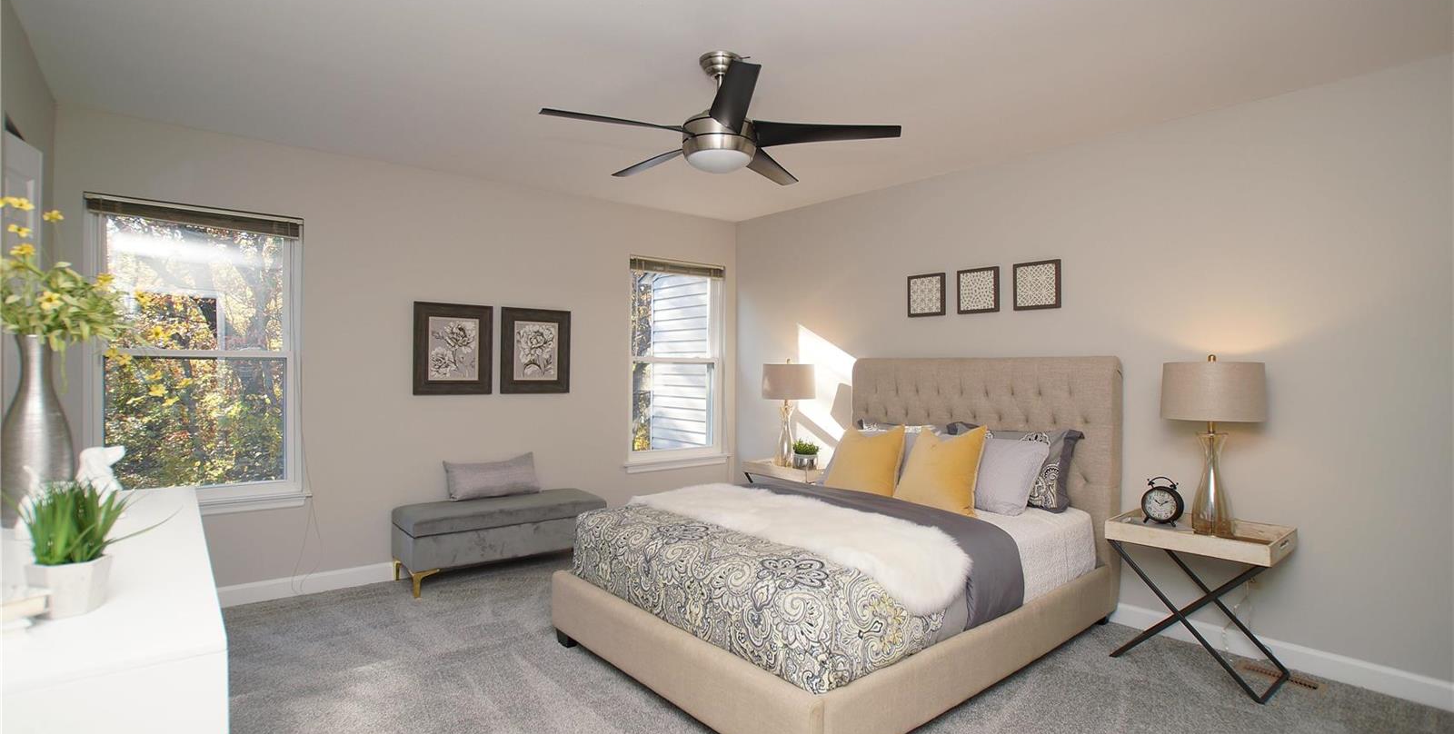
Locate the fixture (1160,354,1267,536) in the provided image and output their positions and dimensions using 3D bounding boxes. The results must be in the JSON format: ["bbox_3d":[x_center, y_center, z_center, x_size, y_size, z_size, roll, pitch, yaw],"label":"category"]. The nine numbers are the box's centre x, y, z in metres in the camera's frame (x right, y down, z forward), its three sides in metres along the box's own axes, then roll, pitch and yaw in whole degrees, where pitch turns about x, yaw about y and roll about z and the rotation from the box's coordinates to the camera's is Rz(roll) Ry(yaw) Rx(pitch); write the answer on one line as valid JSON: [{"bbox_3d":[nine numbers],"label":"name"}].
[{"bbox_3d":[2.095,0.340,2.784,0.360,0.792,0.360,1,0,-43],"label":"fixture"}]

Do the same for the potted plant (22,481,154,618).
[{"bbox_3d":[-1.140,0.313,1.145,0.147,0.210,0.142,1,0,-43],"label":"potted plant"}]

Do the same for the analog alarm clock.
[{"bbox_3d":[1.933,0.591,2.873,0.065,0.220,0.160,1,-1,-33],"label":"analog alarm clock"}]

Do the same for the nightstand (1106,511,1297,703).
[{"bbox_3d":[2.034,0.985,2.780,0.436,0.609,0.568,1,0,-43],"label":"nightstand"}]

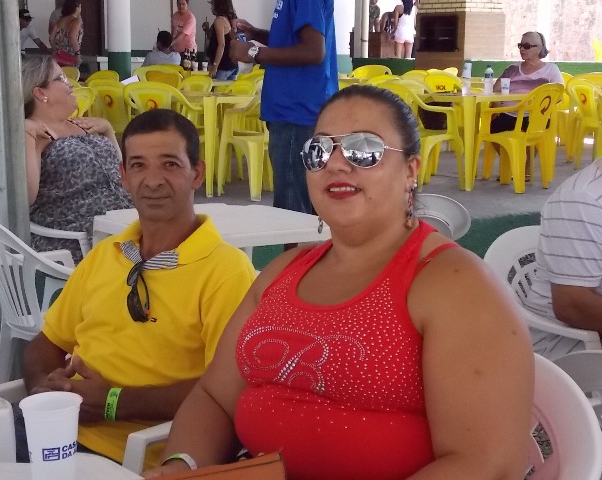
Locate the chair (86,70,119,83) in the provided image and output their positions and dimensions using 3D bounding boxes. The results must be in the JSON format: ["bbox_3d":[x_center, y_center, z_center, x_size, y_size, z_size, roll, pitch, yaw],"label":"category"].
[{"bbox_3d":[-2.243,-1.401,11.618,0.550,0.800,0.560,9,14,39],"label":"chair"}]

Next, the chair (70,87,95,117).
[{"bbox_3d":[-1.824,-0.736,8.102,0.550,0.800,0.560,8,13,34],"label":"chair"}]

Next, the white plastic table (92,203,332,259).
[{"bbox_3d":[-0.343,0.273,4.532,0.710,0.720,0.710,-8,13,-38],"label":"white plastic table"}]

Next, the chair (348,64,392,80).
[{"bbox_3d":[0.752,-1.663,12.961,0.560,0.800,0.550,4,11,20],"label":"chair"}]

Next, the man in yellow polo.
[{"bbox_3d":[-0.400,0.348,2.145,0.540,1.220,0.800,5,11,25],"label":"man in yellow polo"}]

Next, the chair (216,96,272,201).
[{"bbox_3d":[-0.260,-0.721,7.870,0.530,0.810,0.560,9,13,40],"label":"chair"}]

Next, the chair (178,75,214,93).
[{"bbox_3d":[-1.038,-1.100,9.988,0.530,0.810,0.560,8,13,37],"label":"chair"}]

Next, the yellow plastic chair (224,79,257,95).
[{"bbox_3d":[-0.655,-0.952,9.259,0.550,0.800,0.560,8,13,36],"label":"yellow plastic chair"}]

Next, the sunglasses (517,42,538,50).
[{"bbox_3d":[1.923,-1.629,9.200,0.145,0.050,0.145,-6,12,-32],"label":"sunglasses"}]

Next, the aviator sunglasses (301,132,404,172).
[{"bbox_3d":[0.092,-0.125,1.630,0.142,0.052,0.140,-3,0,28],"label":"aviator sunglasses"}]

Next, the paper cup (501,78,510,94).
[{"bbox_3d":[1.553,-1.164,8.284,0.075,0.116,0.075,0,10,0],"label":"paper cup"}]

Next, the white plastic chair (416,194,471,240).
[{"bbox_3d":[0.364,0.172,4.788,0.560,0.800,0.550,-9,14,-42],"label":"white plastic chair"}]

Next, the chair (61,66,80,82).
[{"bbox_3d":[-2.810,-1.560,12.560,0.560,0.810,0.530,-3,10,-15],"label":"chair"}]

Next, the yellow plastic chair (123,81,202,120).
[{"bbox_3d":[-1.072,-0.819,8.419,0.560,0.810,0.530,3,11,18],"label":"yellow plastic chair"}]

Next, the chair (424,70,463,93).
[{"bbox_3d":[1.400,-1.290,11.049,0.560,0.800,0.550,2,11,7],"label":"chair"}]

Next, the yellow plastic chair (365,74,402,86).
[{"bbox_3d":[0.695,-1.127,10.140,0.530,0.810,0.560,6,12,29],"label":"yellow plastic chair"}]

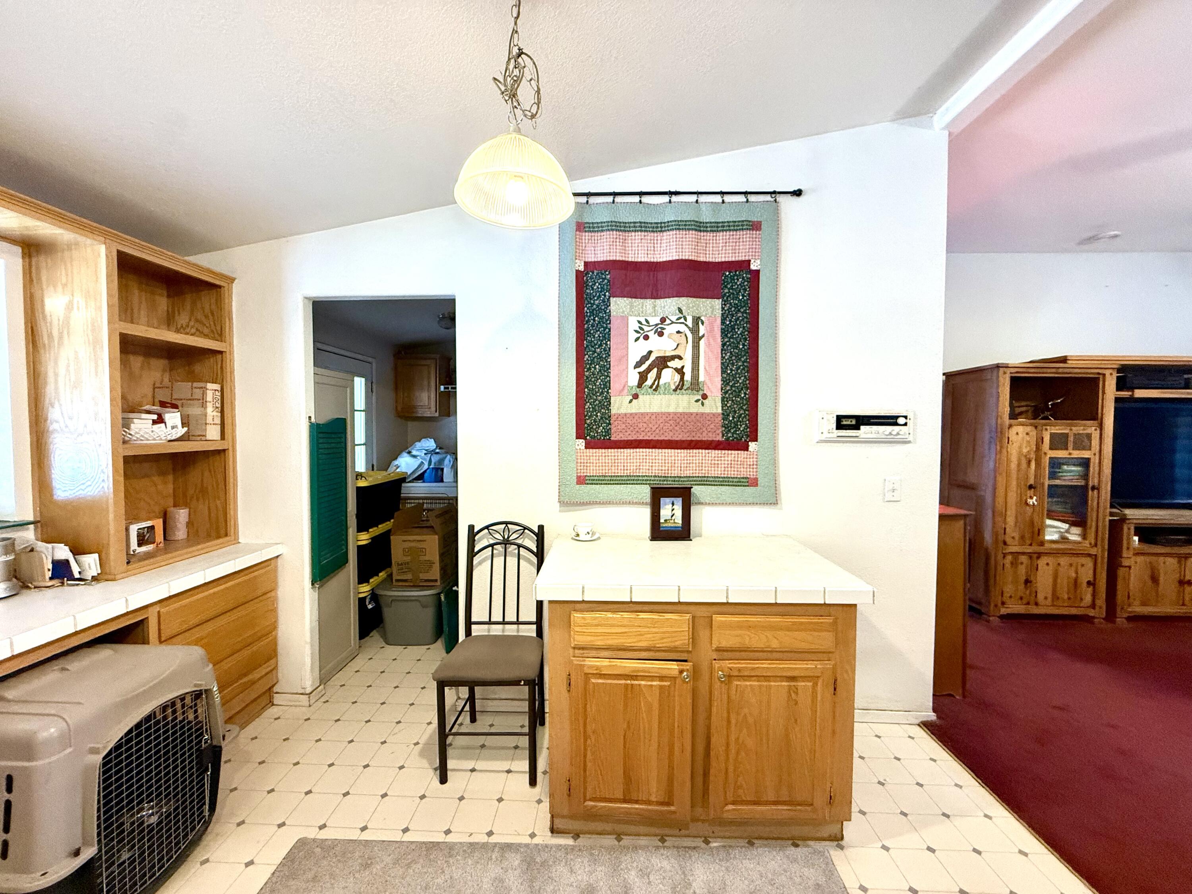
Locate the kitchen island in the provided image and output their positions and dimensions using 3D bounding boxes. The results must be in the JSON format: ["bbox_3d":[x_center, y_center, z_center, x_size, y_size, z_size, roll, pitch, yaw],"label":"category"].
[{"bbox_3d":[0.364,0.899,1.974,1.097,0.921,0.790,0,2,2],"label":"kitchen island"}]

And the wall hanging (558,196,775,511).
[{"bbox_3d":[0.341,-0.437,2.277,1.035,1.429,0.040,0,2,2],"label":"wall hanging"}]

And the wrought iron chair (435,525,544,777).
[{"bbox_3d":[-0.436,0.859,2.132,0.422,0.980,0.480,0,2,2],"label":"wrought iron chair"}]

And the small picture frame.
[{"bbox_3d":[0.345,0.305,2.238,0.192,0.244,0.075,0,2,2],"label":"small picture frame"}]

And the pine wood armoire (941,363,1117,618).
[{"bbox_3d":[3.349,0.336,3.828,0.825,1.900,0.600,0,2,2],"label":"pine wood armoire"}]

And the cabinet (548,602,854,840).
[{"bbox_3d":[0.360,0.927,1.953,1.014,0.867,0.710,0,2,2],"label":"cabinet"}]

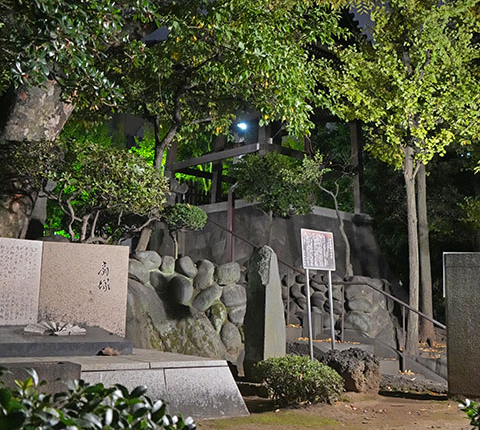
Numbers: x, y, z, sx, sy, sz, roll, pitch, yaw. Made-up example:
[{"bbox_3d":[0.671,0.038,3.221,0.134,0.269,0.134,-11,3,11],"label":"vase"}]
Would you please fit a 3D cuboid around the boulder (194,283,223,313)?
[{"bbox_3d":[-0.394,1.031,7.750,0.350,0.350,0.300,1,-8,-6],"label":"boulder"}]

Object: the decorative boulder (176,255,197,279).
[{"bbox_3d":[-0.690,0.677,8.000,0.258,0.310,0.260,1,-8,-6],"label":"decorative boulder"}]

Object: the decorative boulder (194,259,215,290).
[{"bbox_3d":[-0.452,0.758,7.900,0.255,0.382,0.270,1,-8,-6],"label":"decorative boulder"}]

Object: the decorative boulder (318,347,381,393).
[{"bbox_3d":[1.234,1.768,7.050,0.700,0.500,0.580,0,-7,0],"label":"decorative boulder"}]

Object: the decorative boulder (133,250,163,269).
[{"bbox_3d":[-1.194,0.574,8.000,0.380,0.270,0.300,0,-7,0],"label":"decorative boulder"}]

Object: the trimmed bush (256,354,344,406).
[{"bbox_3d":[0.625,1.708,6.400,0.900,0.500,0.800,0,-7,0],"label":"trimmed bush"}]

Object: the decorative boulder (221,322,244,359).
[{"bbox_3d":[-0.108,1.589,7.850,0.270,0.460,0.270,0,-7,0],"label":"decorative boulder"}]

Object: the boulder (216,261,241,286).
[{"bbox_3d":[-0.151,0.769,8.150,0.310,0.310,0.280,0,-7,0],"label":"boulder"}]

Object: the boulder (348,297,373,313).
[{"bbox_3d":[1.788,1.343,9.200,0.356,0.237,0.280,1,-8,-6],"label":"boulder"}]

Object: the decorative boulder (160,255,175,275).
[{"bbox_3d":[-0.935,0.652,8.000,0.181,0.258,0.200,1,-8,-6],"label":"decorative boulder"}]

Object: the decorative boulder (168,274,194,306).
[{"bbox_3d":[-0.731,0.931,7.750,0.320,0.390,0.300,0,-7,0],"label":"decorative boulder"}]

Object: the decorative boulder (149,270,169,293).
[{"bbox_3d":[-1.038,0.847,7.900,0.260,0.300,0.260,0,-7,0],"label":"decorative boulder"}]

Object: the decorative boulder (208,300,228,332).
[{"bbox_3d":[-0.276,1.301,7.950,0.250,0.420,0.250,0,-7,0],"label":"decorative boulder"}]

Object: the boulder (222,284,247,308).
[{"bbox_3d":[-0.070,1.026,7.900,0.306,0.306,0.280,1,-8,-6],"label":"boulder"}]

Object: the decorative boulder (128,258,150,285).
[{"bbox_3d":[-1.281,0.720,7.900,0.280,0.357,0.280,1,-8,-6],"label":"decorative boulder"}]

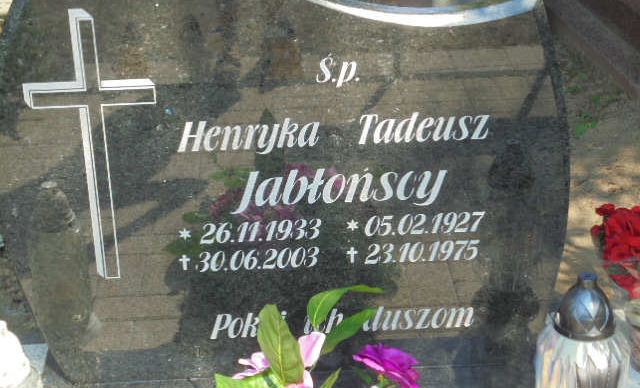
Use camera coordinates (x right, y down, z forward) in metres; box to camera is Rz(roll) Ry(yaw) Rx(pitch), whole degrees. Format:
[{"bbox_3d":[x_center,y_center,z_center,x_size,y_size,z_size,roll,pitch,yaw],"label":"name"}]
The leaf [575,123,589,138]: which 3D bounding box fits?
[{"bbox_3d":[0.740,-0.180,3.350,0.041,0.036,0.038,-2,21,0],"label":"leaf"}]

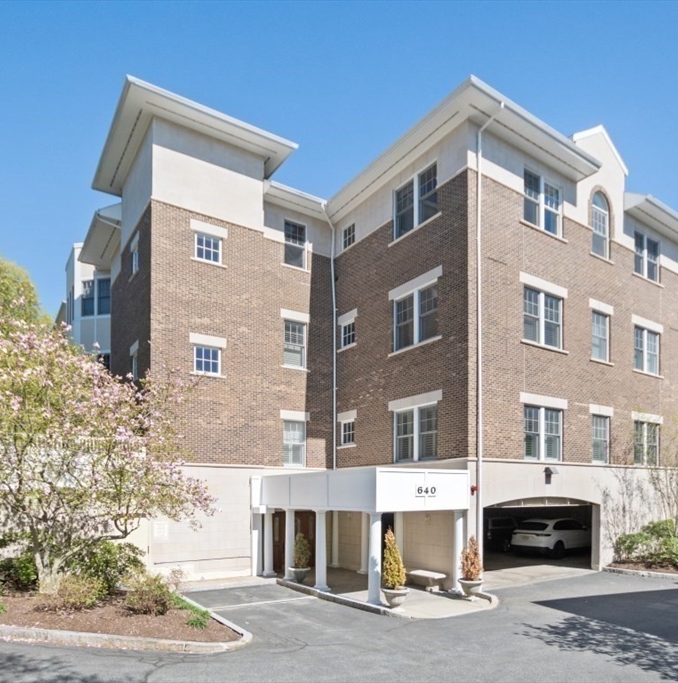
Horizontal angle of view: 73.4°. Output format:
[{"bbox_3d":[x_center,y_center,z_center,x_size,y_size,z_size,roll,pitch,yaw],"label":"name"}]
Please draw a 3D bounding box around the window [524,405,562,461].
[{"bbox_3d":[6.537,2.932,14.682,1.911,1.705,0.150,4,-7,-30],"label":"window"}]

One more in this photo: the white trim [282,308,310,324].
[{"bbox_3d":[-1.681,-0.981,17.711,1.298,0.319,0.140,6,-12,-32],"label":"white trim"}]

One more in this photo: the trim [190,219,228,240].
[{"bbox_3d":[-4.344,-3.760,15.277,1.236,0.312,0.120,6,-11,-33],"label":"trim"}]

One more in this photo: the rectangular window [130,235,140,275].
[{"bbox_3d":[-7.467,-3.202,16.797,0.150,1.216,1.286,5,-8,-37],"label":"rectangular window"}]

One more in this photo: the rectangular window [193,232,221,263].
[{"bbox_3d":[-4.676,-3.337,16.332,0.989,0.936,0.150,6,-12,-32],"label":"rectangular window"}]

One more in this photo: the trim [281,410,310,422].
[{"bbox_3d":[-1.693,2.892,17.711,1.298,0.319,0.140,6,-12,-32],"label":"trim"}]

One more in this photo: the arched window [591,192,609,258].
[{"bbox_3d":[9.475,-4.211,16.449,1.071,2.385,0.150,6,-11,-33],"label":"arched window"}]

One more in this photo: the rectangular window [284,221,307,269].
[{"bbox_3d":[-1.709,-3.794,17.866,0.997,1.743,0.150,4,-7,-30],"label":"rectangular window"}]

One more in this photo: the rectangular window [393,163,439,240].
[{"bbox_3d":[2.644,-4.701,15.324,0.150,1.781,2.069,5,-8,-37],"label":"rectangular window"}]

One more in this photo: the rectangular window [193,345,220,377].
[{"bbox_3d":[-4.550,0.660,15.732,0.941,0.931,0.150,4,-7,-30],"label":"rectangular window"}]

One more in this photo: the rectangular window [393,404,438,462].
[{"bbox_3d":[2.555,3.037,15.103,0.160,1.787,2.021,7,-12,-35],"label":"rectangular window"}]

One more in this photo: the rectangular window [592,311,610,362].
[{"bbox_3d":[9.475,-0.181,16.449,1.071,1.735,0.150,6,-11,-33],"label":"rectangular window"}]

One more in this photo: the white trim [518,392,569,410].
[{"bbox_3d":[6.875,1.996,15.263,2.606,0.319,0.140,6,-12,-32],"label":"white trim"}]

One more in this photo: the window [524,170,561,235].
[{"bbox_3d":[6.881,-4.701,15.450,2.083,1.743,0.150,4,-7,-30],"label":"window"}]

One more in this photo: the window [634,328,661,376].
[{"bbox_3d":[12.339,0.339,18.172,2.023,1.737,0.150,6,-11,-33],"label":"window"}]

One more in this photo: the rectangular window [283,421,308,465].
[{"bbox_3d":[-1.611,3.802,16.913,0.918,1.710,0.150,6,-11,-33],"label":"rectangular window"}]

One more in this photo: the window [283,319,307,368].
[{"bbox_3d":[-1.693,0.128,17.711,0.989,1.830,0.150,6,-12,-32],"label":"window"}]

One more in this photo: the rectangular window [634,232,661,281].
[{"bbox_3d":[12.537,-3.458,18.512,1.936,1.681,0.160,6,-12,-32],"label":"rectangular window"}]

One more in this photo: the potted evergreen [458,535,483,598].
[{"bbox_3d":[3.187,5.453,11.030,0.640,1.580,0.640,4,-7,-30],"label":"potted evergreen"}]

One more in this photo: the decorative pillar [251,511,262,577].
[{"bbox_3d":[-3.046,7.504,16.866,0.298,2.287,0.266,6,-12,-32],"label":"decorative pillar"}]

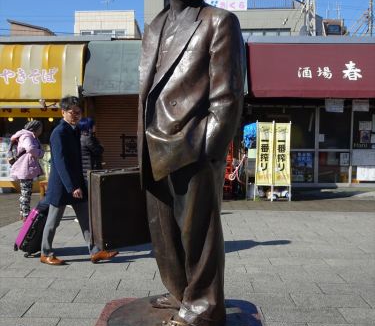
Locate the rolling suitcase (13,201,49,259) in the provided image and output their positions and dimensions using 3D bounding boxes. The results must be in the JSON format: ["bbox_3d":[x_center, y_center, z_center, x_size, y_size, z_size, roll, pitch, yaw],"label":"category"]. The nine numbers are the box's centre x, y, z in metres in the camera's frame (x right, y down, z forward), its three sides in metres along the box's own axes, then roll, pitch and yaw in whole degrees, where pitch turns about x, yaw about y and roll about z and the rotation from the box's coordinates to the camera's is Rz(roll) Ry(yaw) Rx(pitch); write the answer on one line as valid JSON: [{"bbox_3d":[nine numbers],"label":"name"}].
[{"bbox_3d":[-1.660,0.725,5.121,0.220,0.530,0.360,27,4,-2],"label":"rolling suitcase"}]

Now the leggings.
[{"bbox_3d":[-2.460,0.542,7.042,0.220,0.600,0.280,-1,5,-15],"label":"leggings"}]

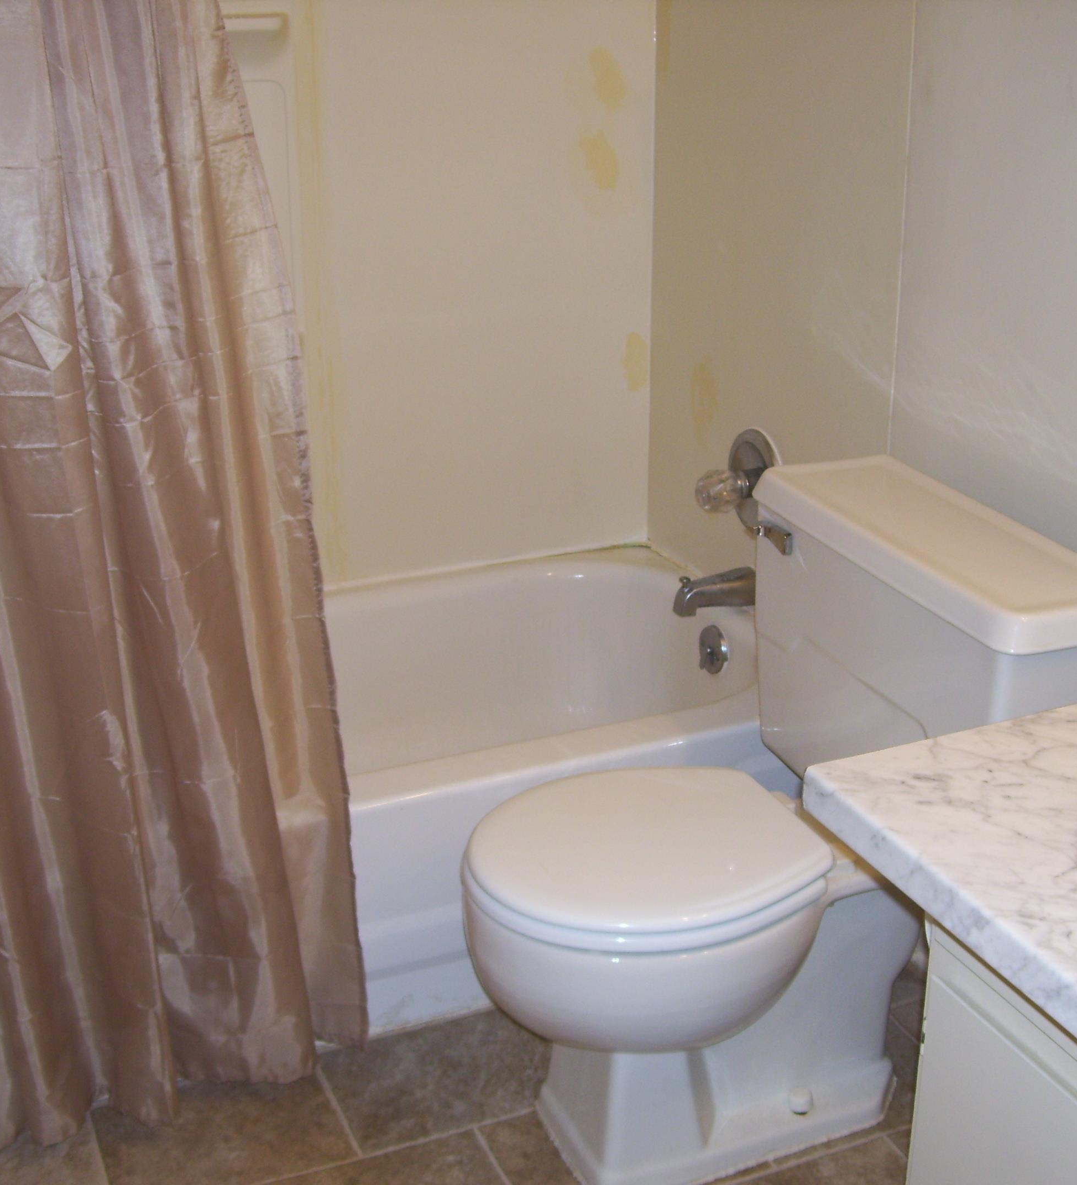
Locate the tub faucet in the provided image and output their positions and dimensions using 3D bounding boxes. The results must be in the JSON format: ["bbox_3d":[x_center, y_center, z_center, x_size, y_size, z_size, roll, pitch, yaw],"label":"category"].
[{"bbox_3d":[0.289,-0.001,2.727,0.146,0.075,0.056,-10,25,-21],"label":"tub faucet"}]

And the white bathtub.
[{"bbox_3d":[-0.349,0.327,2.607,1.520,0.385,0.742,-10,25,-21],"label":"white bathtub"}]

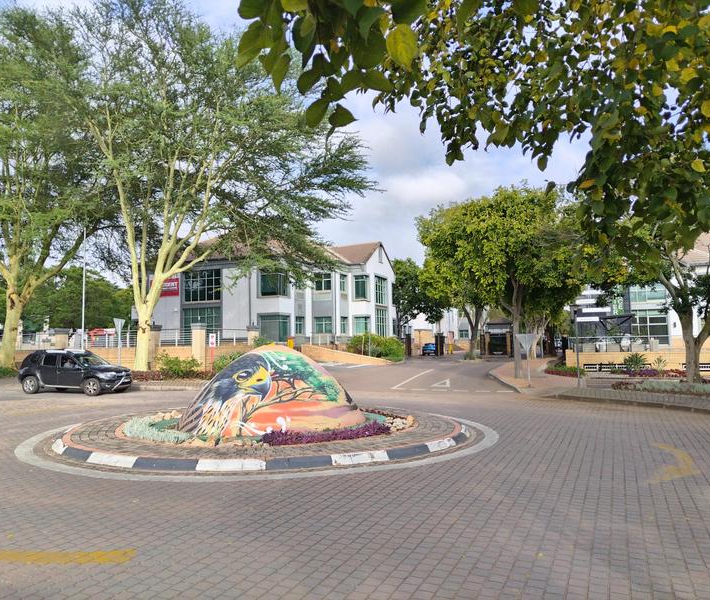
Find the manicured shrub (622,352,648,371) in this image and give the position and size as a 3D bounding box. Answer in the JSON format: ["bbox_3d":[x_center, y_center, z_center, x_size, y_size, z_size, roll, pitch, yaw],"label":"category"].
[{"bbox_3d":[14.187,3.147,30.500,1.200,1.000,1.200,-1,-4,0],"label":"manicured shrub"}]

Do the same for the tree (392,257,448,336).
[{"bbox_3d":[6.340,0.649,60.000,6.200,9.500,6.200,-3,-5,25],"label":"tree"}]

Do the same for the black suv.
[{"bbox_3d":[-10.834,2.790,23.418,4.310,1.690,1.830,-2,-4,14],"label":"black suv"}]

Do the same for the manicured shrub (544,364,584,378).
[{"bbox_3d":[10.062,3.451,29.000,1.600,0.550,2.000,-1,-4,0],"label":"manicured shrub"}]

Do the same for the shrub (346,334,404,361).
[{"bbox_3d":[1.574,3.874,48.500,4.300,2.200,2.800,-3,-5,25],"label":"shrub"}]

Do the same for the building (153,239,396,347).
[{"bbox_3d":[-7.924,0.123,59.386,25.000,9.400,10.500,-3,-5,25],"label":"building"}]

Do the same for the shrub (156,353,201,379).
[{"bbox_3d":[-8.518,3.185,29.000,2.200,1.250,1.500,0,-4,-5],"label":"shrub"}]

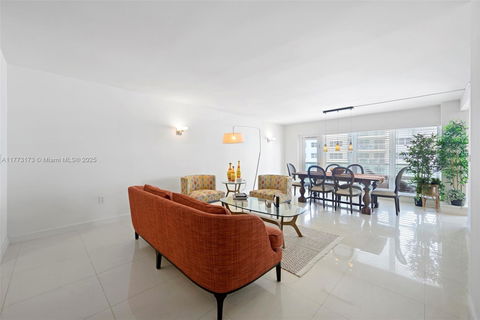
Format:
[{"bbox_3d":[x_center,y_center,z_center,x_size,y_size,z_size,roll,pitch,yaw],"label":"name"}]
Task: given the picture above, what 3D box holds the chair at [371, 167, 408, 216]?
[{"bbox_3d":[3.133,0.629,3.940,0.600,0.970,0.490,0,1,44],"label":"chair"}]

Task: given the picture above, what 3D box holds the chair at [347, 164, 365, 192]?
[{"bbox_3d":[2.930,0.620,4.835,0.490,0.970,0.580,0,1,44],"label":"chair"}]

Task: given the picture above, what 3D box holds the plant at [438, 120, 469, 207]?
[{"bbox_3d":[4.522,0.055,3.973,0.520,1.780,0.520,0,1,44],"label":"plant"}]

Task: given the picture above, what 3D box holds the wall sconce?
[{"bbox_3d":[-1.380,-0.705,4.457,0.200,0.230,0.180,0,1,44],"label":"wall sconce"}]

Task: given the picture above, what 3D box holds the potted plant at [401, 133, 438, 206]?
[{"bbox_3d":[4.241,0.232,4.417,0.700,1.740,0.680,0,1,44],"label":"potted plant"}]

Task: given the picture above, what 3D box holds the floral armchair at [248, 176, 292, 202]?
[{"bbox_3d":[0.769,0.765,4.694,0.770,0.710,0.770,0,1,44],"label":"floral armchair"}]

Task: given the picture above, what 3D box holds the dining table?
[{"bbox_3d":[2.332,0.736,4.609,1.880,0.750,0.950,0,1,44],"label":"dining table"}]

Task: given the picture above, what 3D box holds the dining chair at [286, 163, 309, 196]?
[{"bbox_3d":[1.712,0.620,5.462,0.580,0.970,0.490,0,1,44],"label":"dining chair"}]

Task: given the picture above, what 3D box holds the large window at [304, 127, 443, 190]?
[{"bbox_3d":[3.758,0.015,6.042,3.700,1.780,0.120,0,1,44],"label":"large window"}]

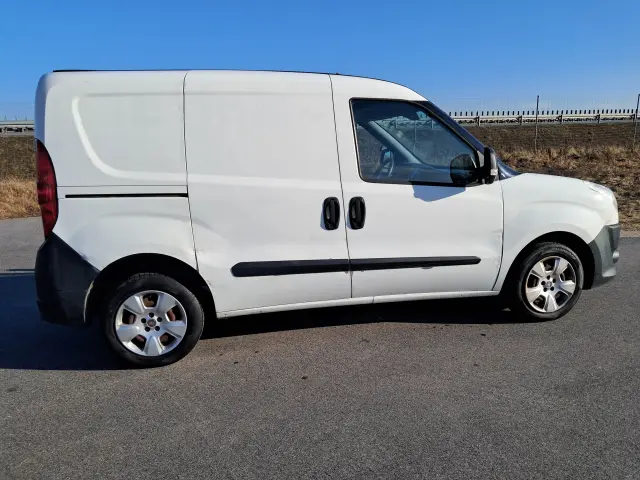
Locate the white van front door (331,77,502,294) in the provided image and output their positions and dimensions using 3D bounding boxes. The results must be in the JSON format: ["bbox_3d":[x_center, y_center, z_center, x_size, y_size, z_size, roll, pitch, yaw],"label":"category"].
[{"bbox_3d":[0.674,-0.344,3.375,1.132,1.479,0.250,-4,11,-12],"label":"white van front door"}]

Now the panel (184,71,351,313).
[{"bbox_3d":[-0.320,-0.304,3.158,1.005,1.469,0.245,-4,11,-12],"label":"panel"}]

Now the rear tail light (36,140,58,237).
[{"bbox_3d":[-1.579,-0.288,2.901,0.163,0.576,0.173,-4,11,-12],"label":"rear tail light"}]

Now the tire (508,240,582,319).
[{"bbox_3d":[1.685,0.302,3.753,0.608,0.600,0.194,-4,11,-12],"label":"tire"}]

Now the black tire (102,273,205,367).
[{"bbox_3d":[-1.059,0.494,3.177,0.608,0.600,0.194,-4,11,-12],"label":"black tire"}]

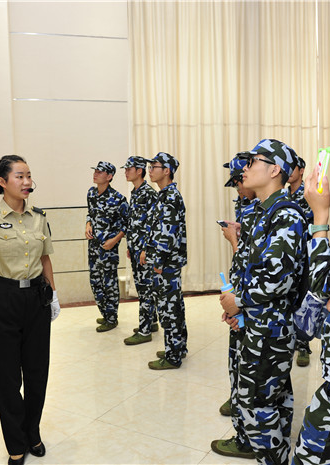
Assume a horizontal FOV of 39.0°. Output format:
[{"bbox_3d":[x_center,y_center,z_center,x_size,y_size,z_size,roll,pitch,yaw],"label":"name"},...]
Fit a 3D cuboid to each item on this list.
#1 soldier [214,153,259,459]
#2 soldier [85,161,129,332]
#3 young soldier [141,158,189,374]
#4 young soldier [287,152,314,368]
[{"bbox_3d":[0.502,0.375,2.770,0.440,1.700,0.480,-1,6,5],"label":"soldier"},{"bbox_3d":[-0.617,0.139,5.000,0.360,1.770,0.500,-7,8,-45],"label":"soldier"},{"bbox_3d":[0.030,0.223,3.980,0.380,1.780,0.480,-2,6,-8],"label":"young soldier"},{"bbox_3d":[1.106,0.218,3.980,0.500,1.750,0.360,3,7,38],"label":"young soldier"}]

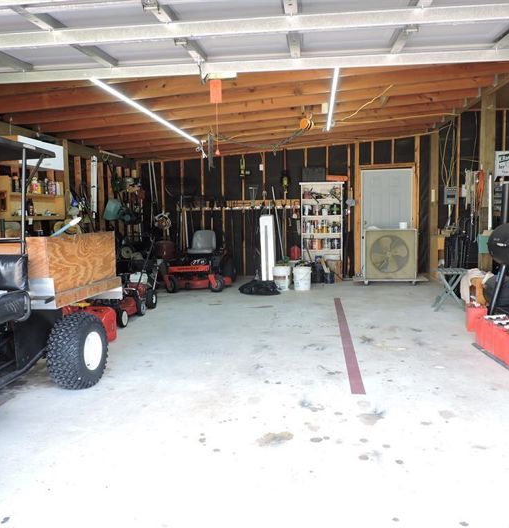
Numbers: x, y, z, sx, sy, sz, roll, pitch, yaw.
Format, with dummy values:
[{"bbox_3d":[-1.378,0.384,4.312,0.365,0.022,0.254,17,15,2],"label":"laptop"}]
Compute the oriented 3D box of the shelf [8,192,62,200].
[{"bbox_3d":[-2.815,-0.858,6.202,0.150,0.045,1.185,0,5,8],"label":"shelf"}]

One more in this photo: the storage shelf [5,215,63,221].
[{"bbox_3d":[-2.813,-0.576,6.208,0.150,0.045,1.274,0,5,8],"label":"storage shelf"}]

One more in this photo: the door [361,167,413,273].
[{"bbox_3d":[2.524,-0.751,9.301,0.930,2.050,0.060,0,5,8],"label":"door"}]

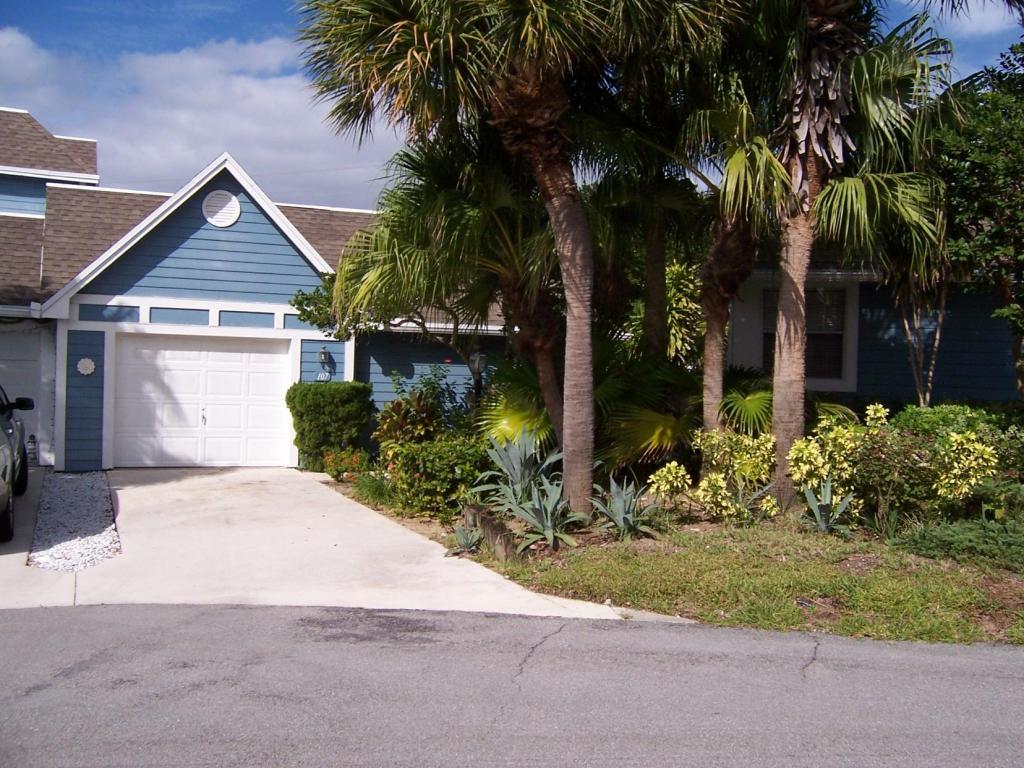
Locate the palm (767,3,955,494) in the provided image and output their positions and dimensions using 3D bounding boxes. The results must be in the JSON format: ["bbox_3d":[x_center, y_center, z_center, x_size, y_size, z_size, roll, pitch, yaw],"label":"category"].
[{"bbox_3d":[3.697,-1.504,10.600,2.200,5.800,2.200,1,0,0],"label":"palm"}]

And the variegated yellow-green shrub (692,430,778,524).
[{"bbox_3d":[2.312,0.947,10.100,0.880,0.930,0.850,1,0,0],"label":"variegated yellow-green shrub"}]

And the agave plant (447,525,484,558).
[{"bbox_3d":[-0.400,1.338,8.400,0.320,0.280,0.320,1,0,0],"label":"agave plant"}]

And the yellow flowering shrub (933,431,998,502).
[{"bbox_3d":[4.553,0.878,9.800,0.680,0.820,0.660,1,0,0],"label":"yellow flowering shrub"}]

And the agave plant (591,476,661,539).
[{"bbox_3d":[1.046,1.148,9.000,0.660,0.580,0.660,1,0,0],"label":"agave plant"}]

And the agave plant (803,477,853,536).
[{"bbox_3d":[2.950,1.133,9.100,0.480,0.530,0.460,1,0,0],"label":"agave plant"}]

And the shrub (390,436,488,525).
[{"bbox_3d":[-0.780,0.984,10.500,1.060,0.880,1.050,1,0,0],"label":"shrub"}]

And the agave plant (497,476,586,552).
[{"bbox_3d":[0.255,1.112,8.450,0.800,0.680,0.800,1,0,0],"label":"agave plant"}]

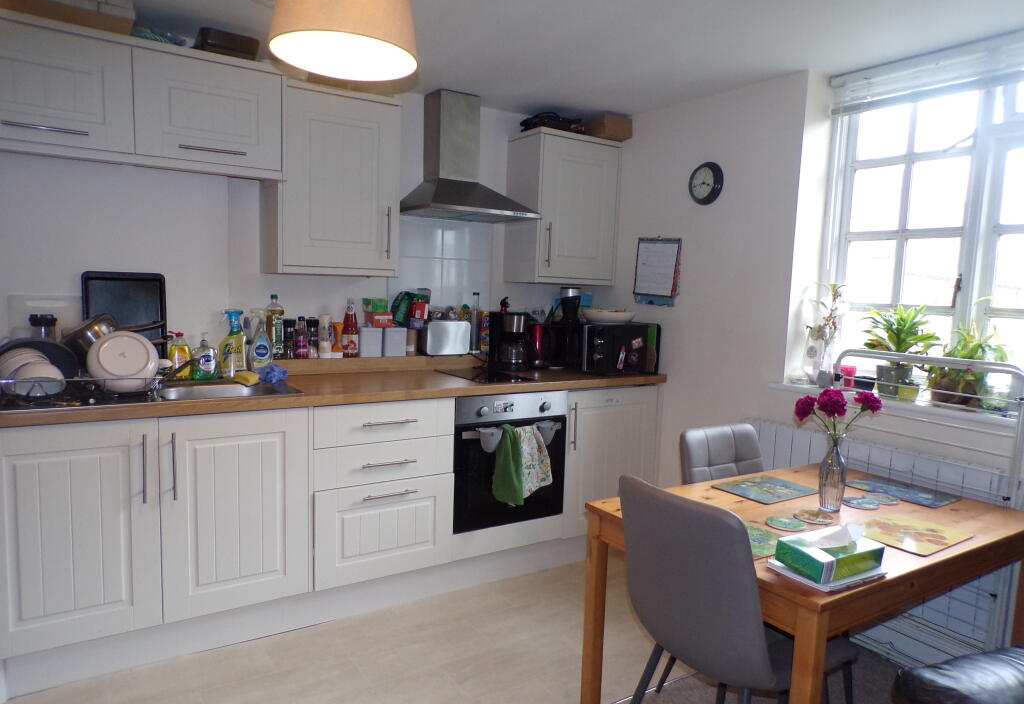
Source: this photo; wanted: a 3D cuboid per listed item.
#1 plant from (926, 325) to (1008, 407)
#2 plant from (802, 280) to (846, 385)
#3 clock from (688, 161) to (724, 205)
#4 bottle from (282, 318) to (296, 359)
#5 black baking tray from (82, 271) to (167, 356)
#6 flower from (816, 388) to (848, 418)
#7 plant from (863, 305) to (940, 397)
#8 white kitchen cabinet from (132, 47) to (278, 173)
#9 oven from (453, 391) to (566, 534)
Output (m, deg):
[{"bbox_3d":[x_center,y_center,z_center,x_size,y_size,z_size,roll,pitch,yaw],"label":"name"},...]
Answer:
[{"bbox_3d":[1.643,0.049,2.561,0.210,0.285,0.240,-2,6,-34],"label":"plant"},{"bbox_3d":[1.307,-0.072,2.970,0.140,0.432,0.140,-1,5,-34],"label":"plant"},{"bbox_3d":[0.913,-0.791,3.335,0.045,0.200,0.200,-2,6,-33],"label":"clock"},{"bbox_3d":[-0.997,-0.056,3.192,0.054,0.172,0.054,-2,6,-33],"label":"bottle"},{"bbox_3d":[-1.468,-0.095,2.704,0.283,0.410,0.030,-2,0,-34],"label":"black baking tray"},{"bbox_3d":[0.858,0.138,1.900,0.080,0.077,0.077,3,5,11],"label":"flower"},{"bbox_3d":[1.514,-0.007,2.760,0.290,0.354,0.300,-2,6,-33],"label":"plant"},{"bbox_3d":[-1.184,-0.883,2.721,0.502,0.360,0.335,-1,5,-34],"label":"white kitchen cabinet"},{"bbox_3d":[-0.134,0.458,3.373,0.594,0.588,0.580,-2,6,-33],"label":"oven"}]

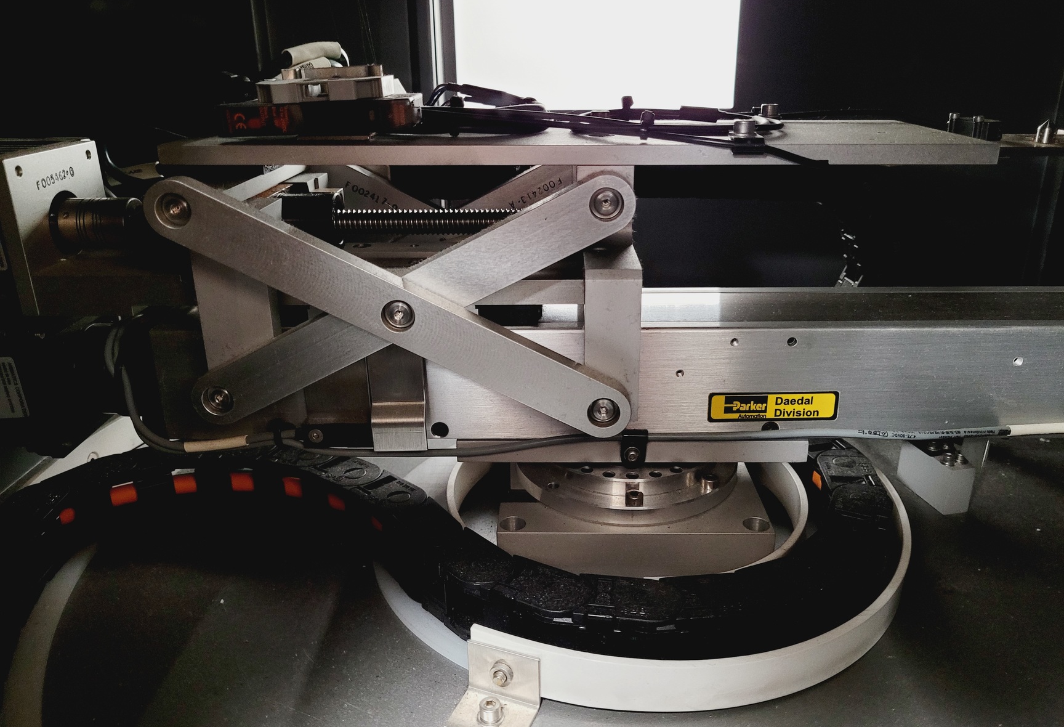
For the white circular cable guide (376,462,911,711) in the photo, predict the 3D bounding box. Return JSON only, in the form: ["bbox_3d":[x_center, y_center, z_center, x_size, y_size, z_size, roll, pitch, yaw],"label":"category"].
[{"bbox_3d":[0.056,0.081,0.478,0.306,0.026,0.306,0,22,0],"label":"white circular cable guide"}]

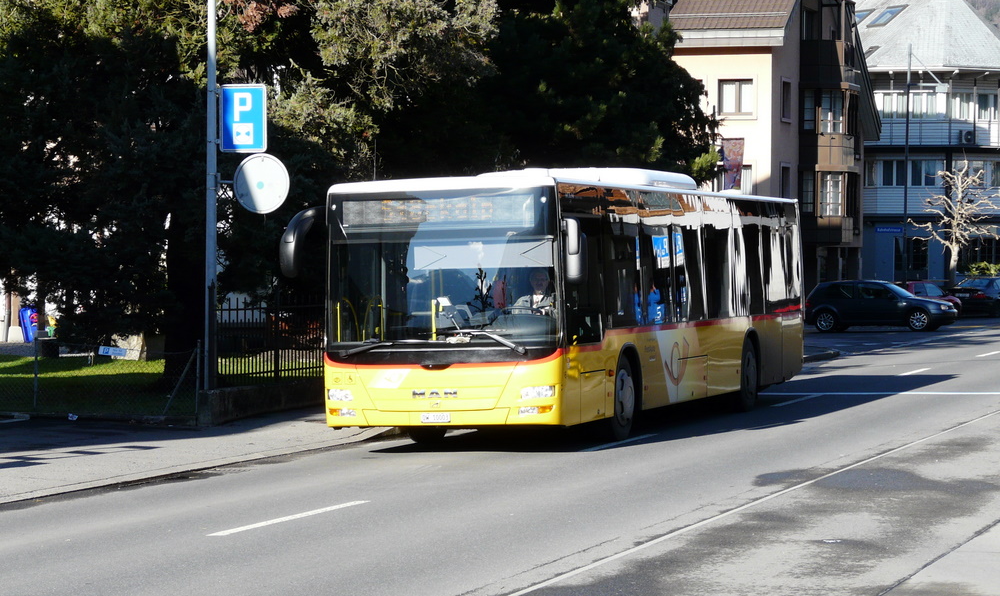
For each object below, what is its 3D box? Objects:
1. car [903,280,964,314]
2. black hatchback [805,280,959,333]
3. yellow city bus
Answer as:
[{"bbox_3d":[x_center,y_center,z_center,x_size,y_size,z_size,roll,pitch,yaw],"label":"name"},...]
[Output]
[{"bbox_3d":[11.595,0.177,76.489,3.800,1.420,1.670,-1,1,-40],"label":"car"},{"bbox_3d":[10.246,0.188,73.189,4.150,1.430,1.740,0,1,19],"label":"black hatchback"},{"bbox_3d":[1.180,0.022,32.343,2.580,2.970,12.000,-1,1,18],"label":"yellow city bus"}]

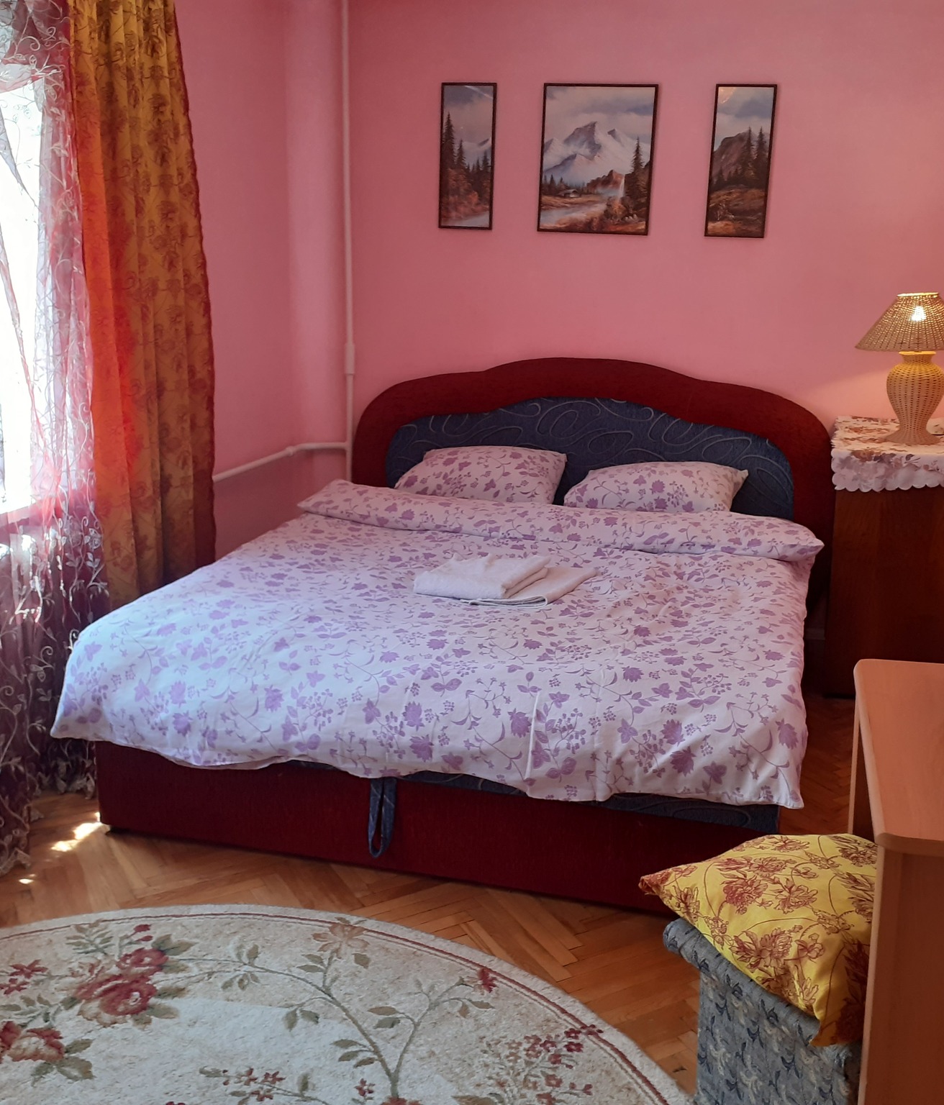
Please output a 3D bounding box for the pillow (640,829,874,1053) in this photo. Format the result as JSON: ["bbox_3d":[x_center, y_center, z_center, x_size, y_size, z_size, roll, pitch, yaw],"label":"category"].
[{"bbox_3d":[0.540,0.539,1.772,0.390,0.130,0.390,-8,22,-31],"label":"pillow"}]

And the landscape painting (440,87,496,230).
[{"bbox_3d":[-0.017,-1.490,4.333,0.209,0.521,0.020,5,15,15],"label":"landscape painting"}]

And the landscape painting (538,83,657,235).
[{"bbox_3d":[0.457,-1.437,4.213,0.412,0.515,0.020,5,15,15],"label":"landscape painting"}]

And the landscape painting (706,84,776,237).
[{"bbox_3d":[0.955,-1.387,4.086,0.207,0.512,0.020,5,15,15],"label":"landscape painting"}]

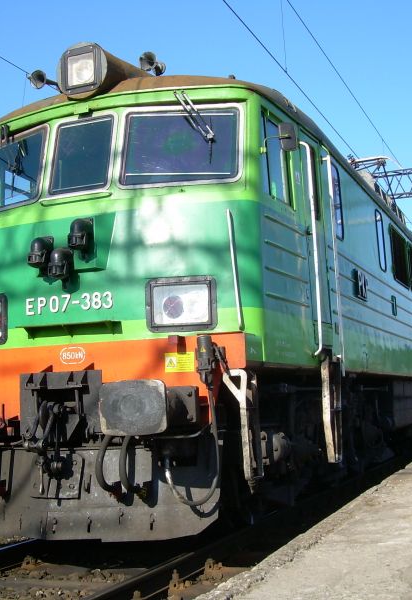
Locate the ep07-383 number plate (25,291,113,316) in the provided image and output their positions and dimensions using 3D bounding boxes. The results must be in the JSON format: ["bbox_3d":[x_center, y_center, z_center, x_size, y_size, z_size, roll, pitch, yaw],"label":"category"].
[{"bbox_3d":[-1.022,0.031,6.514,0.740,0.130,0.025,-4,-7,22],"label":"ep07-383 number plate"}]

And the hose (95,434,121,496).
[{"bbox_3d":[-0.661,1.091,5.889,0.070,0.480,0.290,-4,-7,22],"label":"hose"}]

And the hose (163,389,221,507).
[{"bbox_3d":[-0.092,1.001,5.994,0.410,0.790,0.150,-4,-7,22],"label":"hose"}]

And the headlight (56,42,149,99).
[{"bbox_3d":[-0.843,-1.789,7.316,0.460,0.470,0.740,-4,-7,22],"label":"headlight"}]

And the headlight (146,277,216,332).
[{"bbox_3d":[-0.176,0.033,6.351,0.515,0.400,0.090,-2,-7,7],"label":"headlight"}]

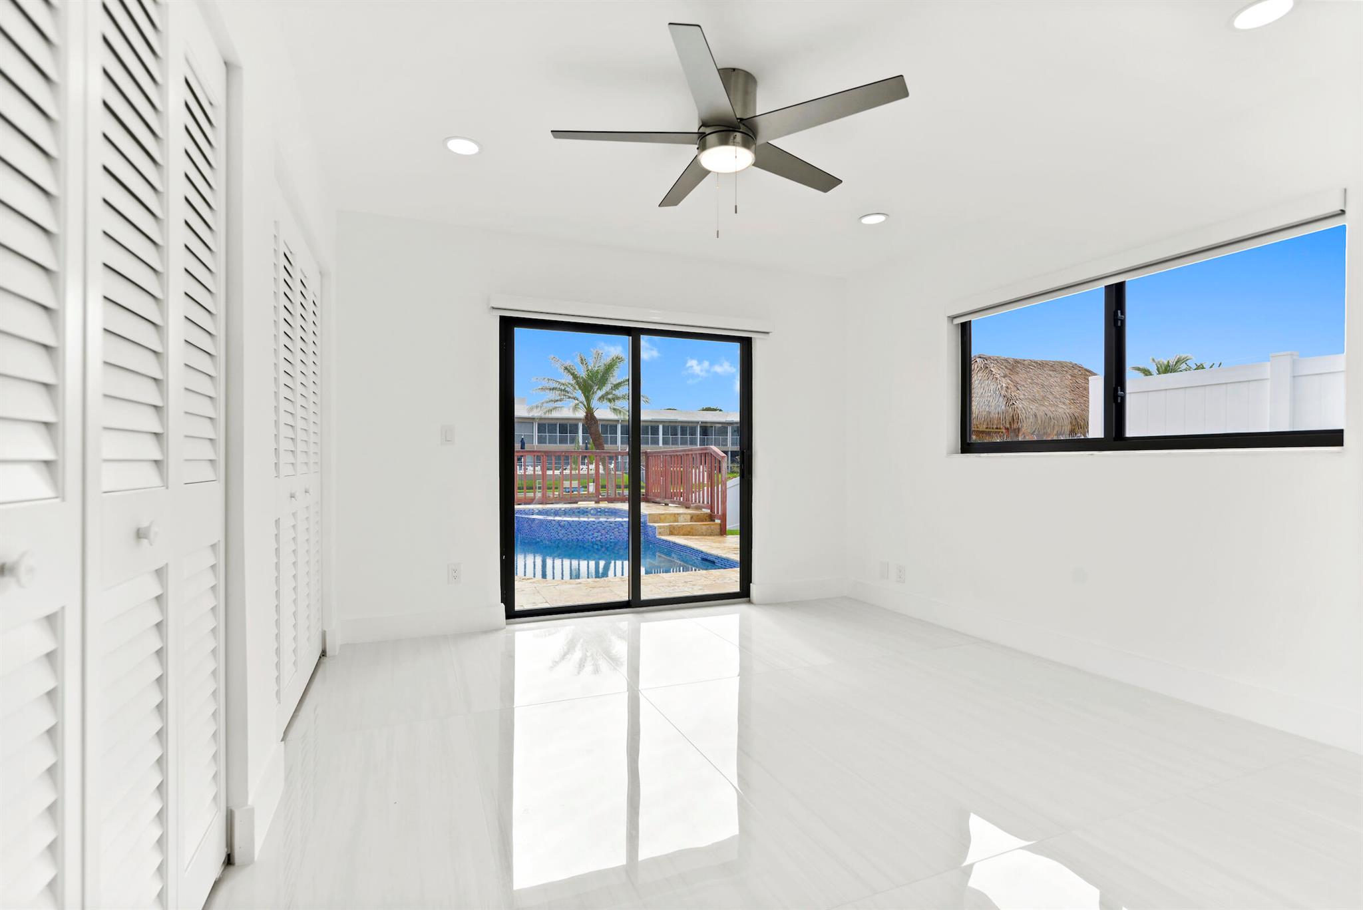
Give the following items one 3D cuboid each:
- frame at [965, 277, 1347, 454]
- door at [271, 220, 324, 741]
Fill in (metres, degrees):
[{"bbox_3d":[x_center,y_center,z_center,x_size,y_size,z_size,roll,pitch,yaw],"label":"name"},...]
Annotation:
[{"bbox_3d":[2.193,-0.469,3.075,0.080,0.905,1.827,0,0,-23],"label":"frame"},{"bbox_3d":[-1.661,0.041,2.603,0.040,2.034,1.235,0,0,-23],"label":"door"}]

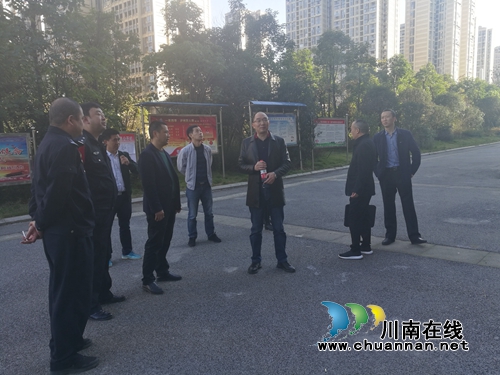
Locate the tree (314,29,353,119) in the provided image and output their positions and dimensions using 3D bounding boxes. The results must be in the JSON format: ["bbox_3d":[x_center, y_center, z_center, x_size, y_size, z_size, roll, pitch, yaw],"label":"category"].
[{"bbox_3d":[5.501,-6.132,25.559,2.700,8.400,2.700,-2,6,0],"label":"tree"}]

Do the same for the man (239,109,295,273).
[{"bbox_3d":[0.182,0.062,4.316,0.600,1.750,0.380,-2,6,-2],"label":"man"}]

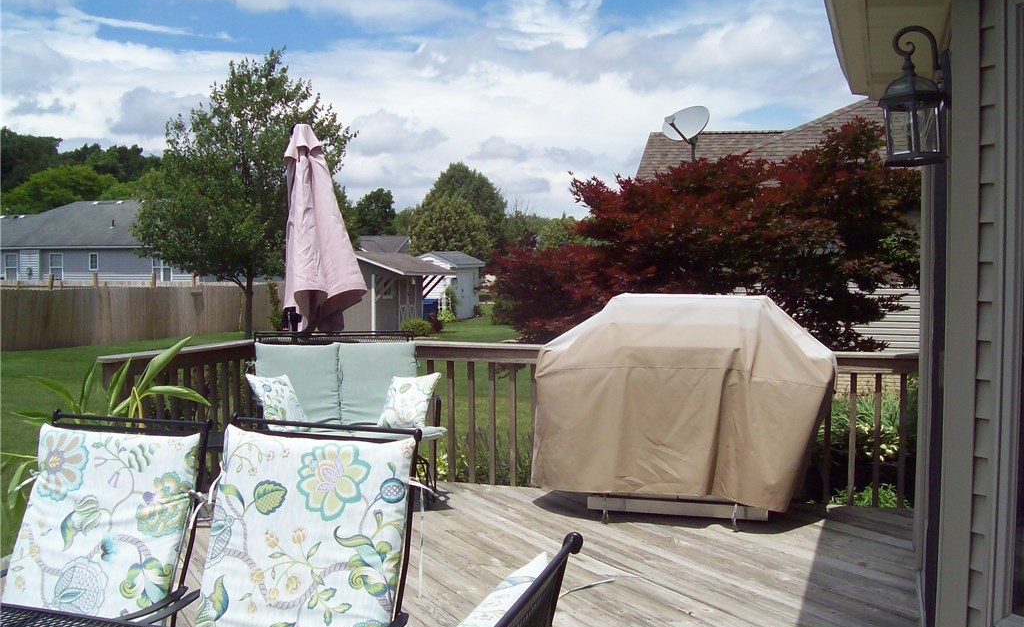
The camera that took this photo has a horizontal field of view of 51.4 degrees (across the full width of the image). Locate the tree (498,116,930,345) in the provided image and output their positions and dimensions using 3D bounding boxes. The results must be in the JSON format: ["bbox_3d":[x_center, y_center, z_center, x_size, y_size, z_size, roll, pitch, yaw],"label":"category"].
[{"bbox_3d":[2.175,-0.031,11.000,4.600,4.000,4.200,1,3,16],"label":"tree"}]

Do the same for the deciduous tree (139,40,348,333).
[{"bbox_3d":[-7.063,-3.078,28.000,5.900,7.800,5.700,0,3,0],"label":"deciduous tree"}]

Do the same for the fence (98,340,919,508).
[{"bbox_3d":[0.016,0.690,6.061,4.450,0.940,1.550,1,3,16],"label":"fence"}]

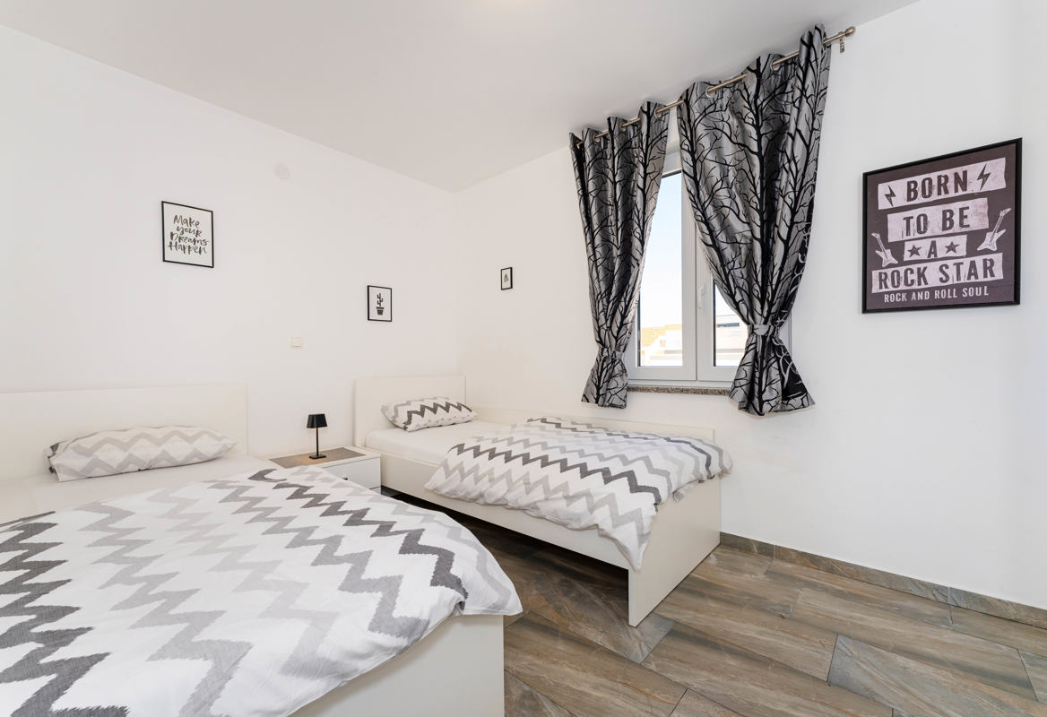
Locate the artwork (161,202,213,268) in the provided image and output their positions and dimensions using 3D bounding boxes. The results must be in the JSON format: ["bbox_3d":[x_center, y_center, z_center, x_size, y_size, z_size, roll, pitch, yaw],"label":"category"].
[{"bbox_3d":[-1.854,-0.681,2.322,0.018,0.319,0.216,0,0,41],"label":"artwork"}]

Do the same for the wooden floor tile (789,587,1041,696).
[{"bbox_3d":[1.373,1.009,1.530,0.618,0.012,0.303,0,0,41],"label":"wooden floor tile"}]

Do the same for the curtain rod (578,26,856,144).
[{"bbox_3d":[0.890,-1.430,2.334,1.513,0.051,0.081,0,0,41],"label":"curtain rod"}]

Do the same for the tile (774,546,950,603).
[{"bbox_3d":[1.505,0.968,1.910,0.615,0.067,0.010,0,0,41],"label":"tile"}]

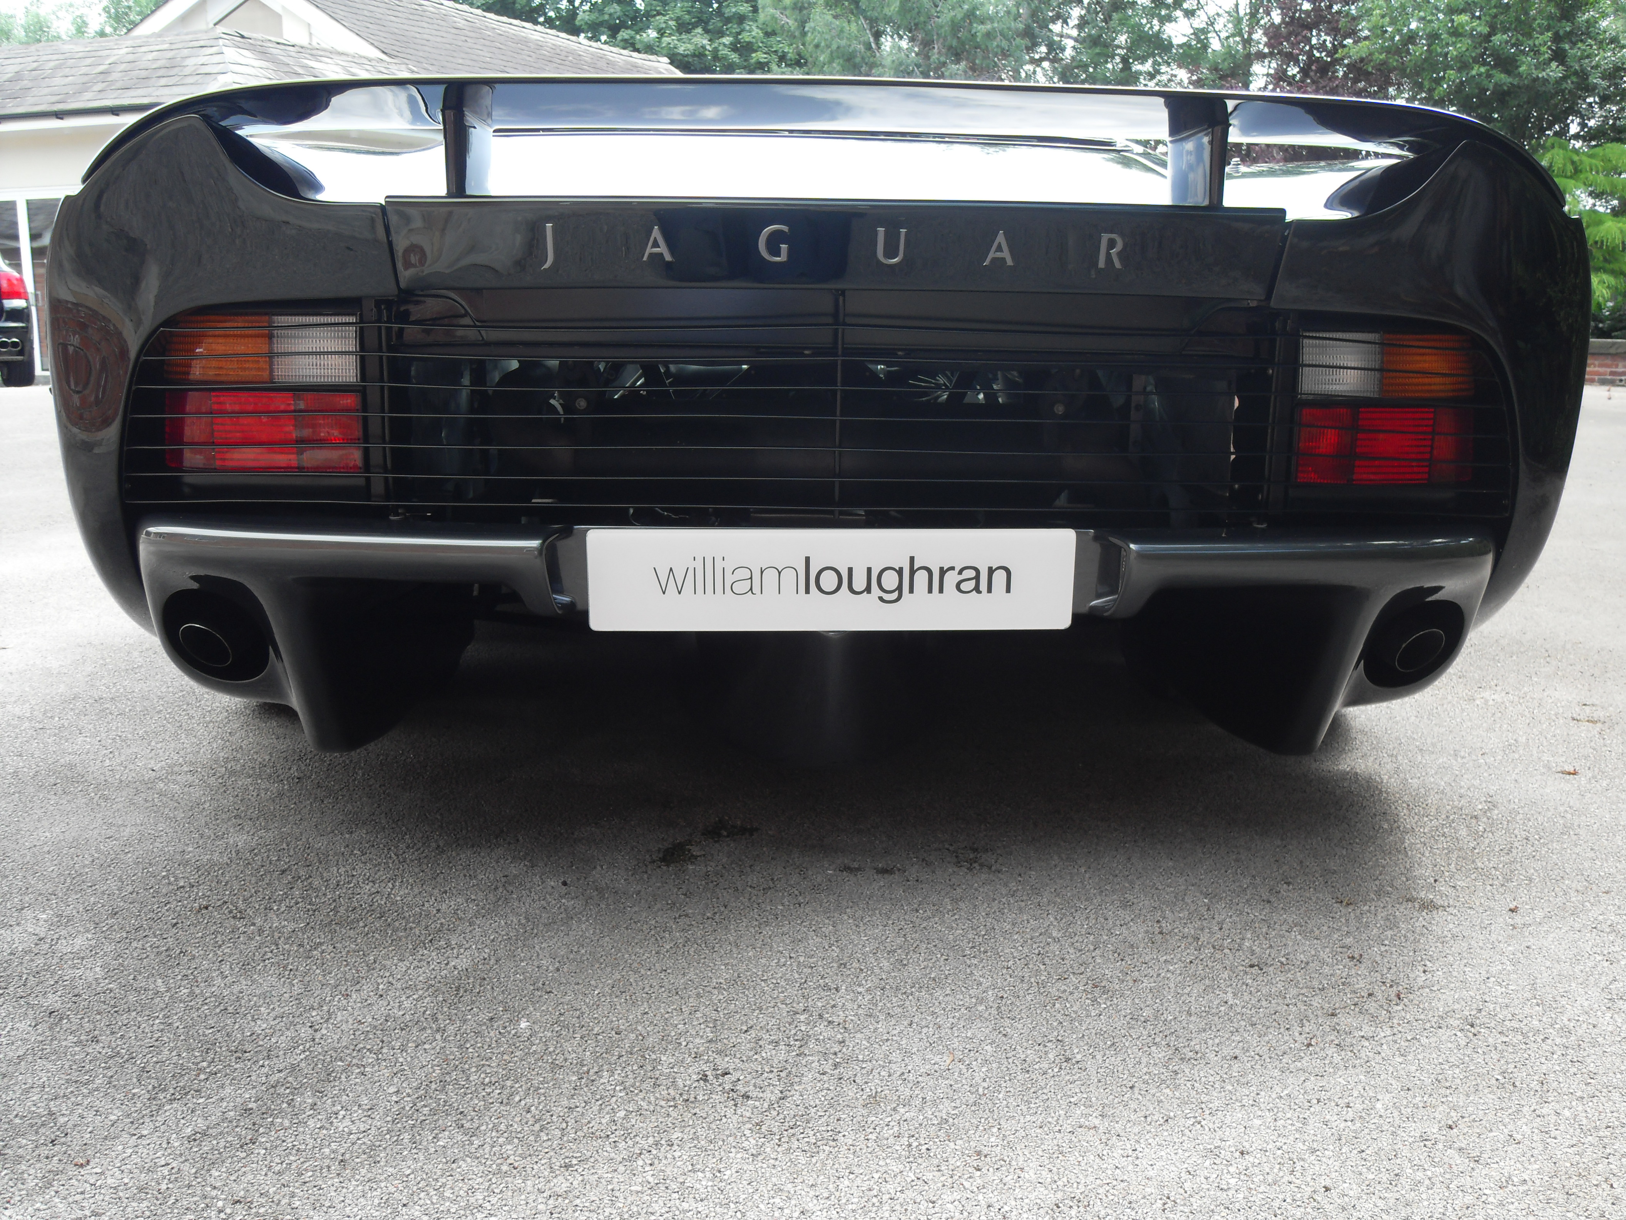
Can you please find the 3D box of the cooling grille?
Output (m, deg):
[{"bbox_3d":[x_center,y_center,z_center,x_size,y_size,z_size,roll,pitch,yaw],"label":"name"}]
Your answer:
[{"bbox_3d":[0.023,-0.225,1.800,1.556,0.246,0.110,0,13,-3],"label":"cooling grille"}]

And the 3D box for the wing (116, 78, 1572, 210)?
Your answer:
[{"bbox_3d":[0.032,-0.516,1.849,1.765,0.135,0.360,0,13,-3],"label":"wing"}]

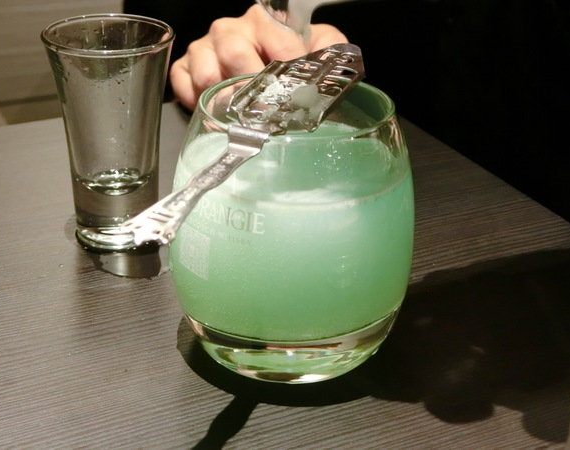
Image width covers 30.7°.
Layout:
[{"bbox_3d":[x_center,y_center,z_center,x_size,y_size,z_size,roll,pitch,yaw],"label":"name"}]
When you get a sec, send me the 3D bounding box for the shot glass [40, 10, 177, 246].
[{"bbox_3d":[-0.073,-0.038,0.448,0.055,0.092,0.055,1,26,-1],"label":"shot glass"}]

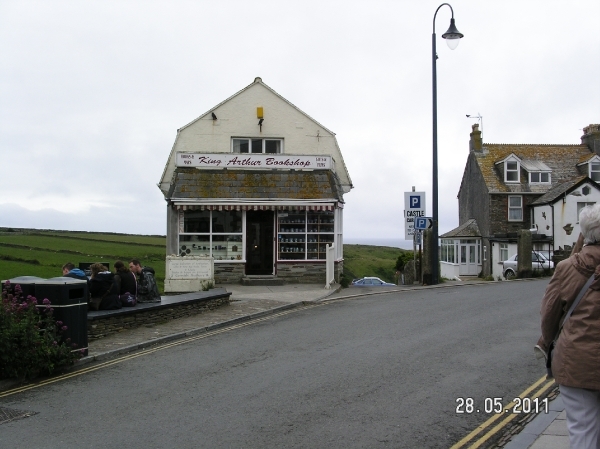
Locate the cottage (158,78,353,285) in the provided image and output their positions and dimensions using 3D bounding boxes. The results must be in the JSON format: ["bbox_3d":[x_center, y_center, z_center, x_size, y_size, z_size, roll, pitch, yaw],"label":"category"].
[{"bbox_3d":[-0.950,-1.400,24.600,6.400,6.700,8.500,0,-1,6],"label":"cottage"}]

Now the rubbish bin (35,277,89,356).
[{"bbox_3d":[-3.130,1.220,8.680,0.500,1.060,0.500,0,-1,24],"label":"rubbish bin"}]

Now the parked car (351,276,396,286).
[{"bbox_3d":[6.450,5.200,56.000,4.250,1.420,1.720,0,-1,0],"label":"parked car"}]

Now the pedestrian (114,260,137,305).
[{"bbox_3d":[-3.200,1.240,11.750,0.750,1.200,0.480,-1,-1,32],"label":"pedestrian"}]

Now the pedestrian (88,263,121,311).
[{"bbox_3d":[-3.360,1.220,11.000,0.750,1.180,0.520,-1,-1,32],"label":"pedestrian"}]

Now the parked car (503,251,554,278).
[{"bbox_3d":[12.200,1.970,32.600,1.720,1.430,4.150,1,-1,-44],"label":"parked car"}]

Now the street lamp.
[{"bbox_3d":[4.530,-2.430,19.950,0.660,8.580,1.400,1,-1,-41],"label":"street lamp"}]

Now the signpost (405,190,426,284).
[{"bbox_3d":[3.630,0.345,20.700,0.690,3.050,0.120,0,-1,9],"label":"signpost"}]

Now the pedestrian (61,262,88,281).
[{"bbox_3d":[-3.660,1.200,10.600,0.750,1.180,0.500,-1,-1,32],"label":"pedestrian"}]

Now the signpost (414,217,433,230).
[{"bbox_3d":[3.890,-0.020,20.500,0.620,0.380,0.070,0,-1,7],"label":"signpost"}]

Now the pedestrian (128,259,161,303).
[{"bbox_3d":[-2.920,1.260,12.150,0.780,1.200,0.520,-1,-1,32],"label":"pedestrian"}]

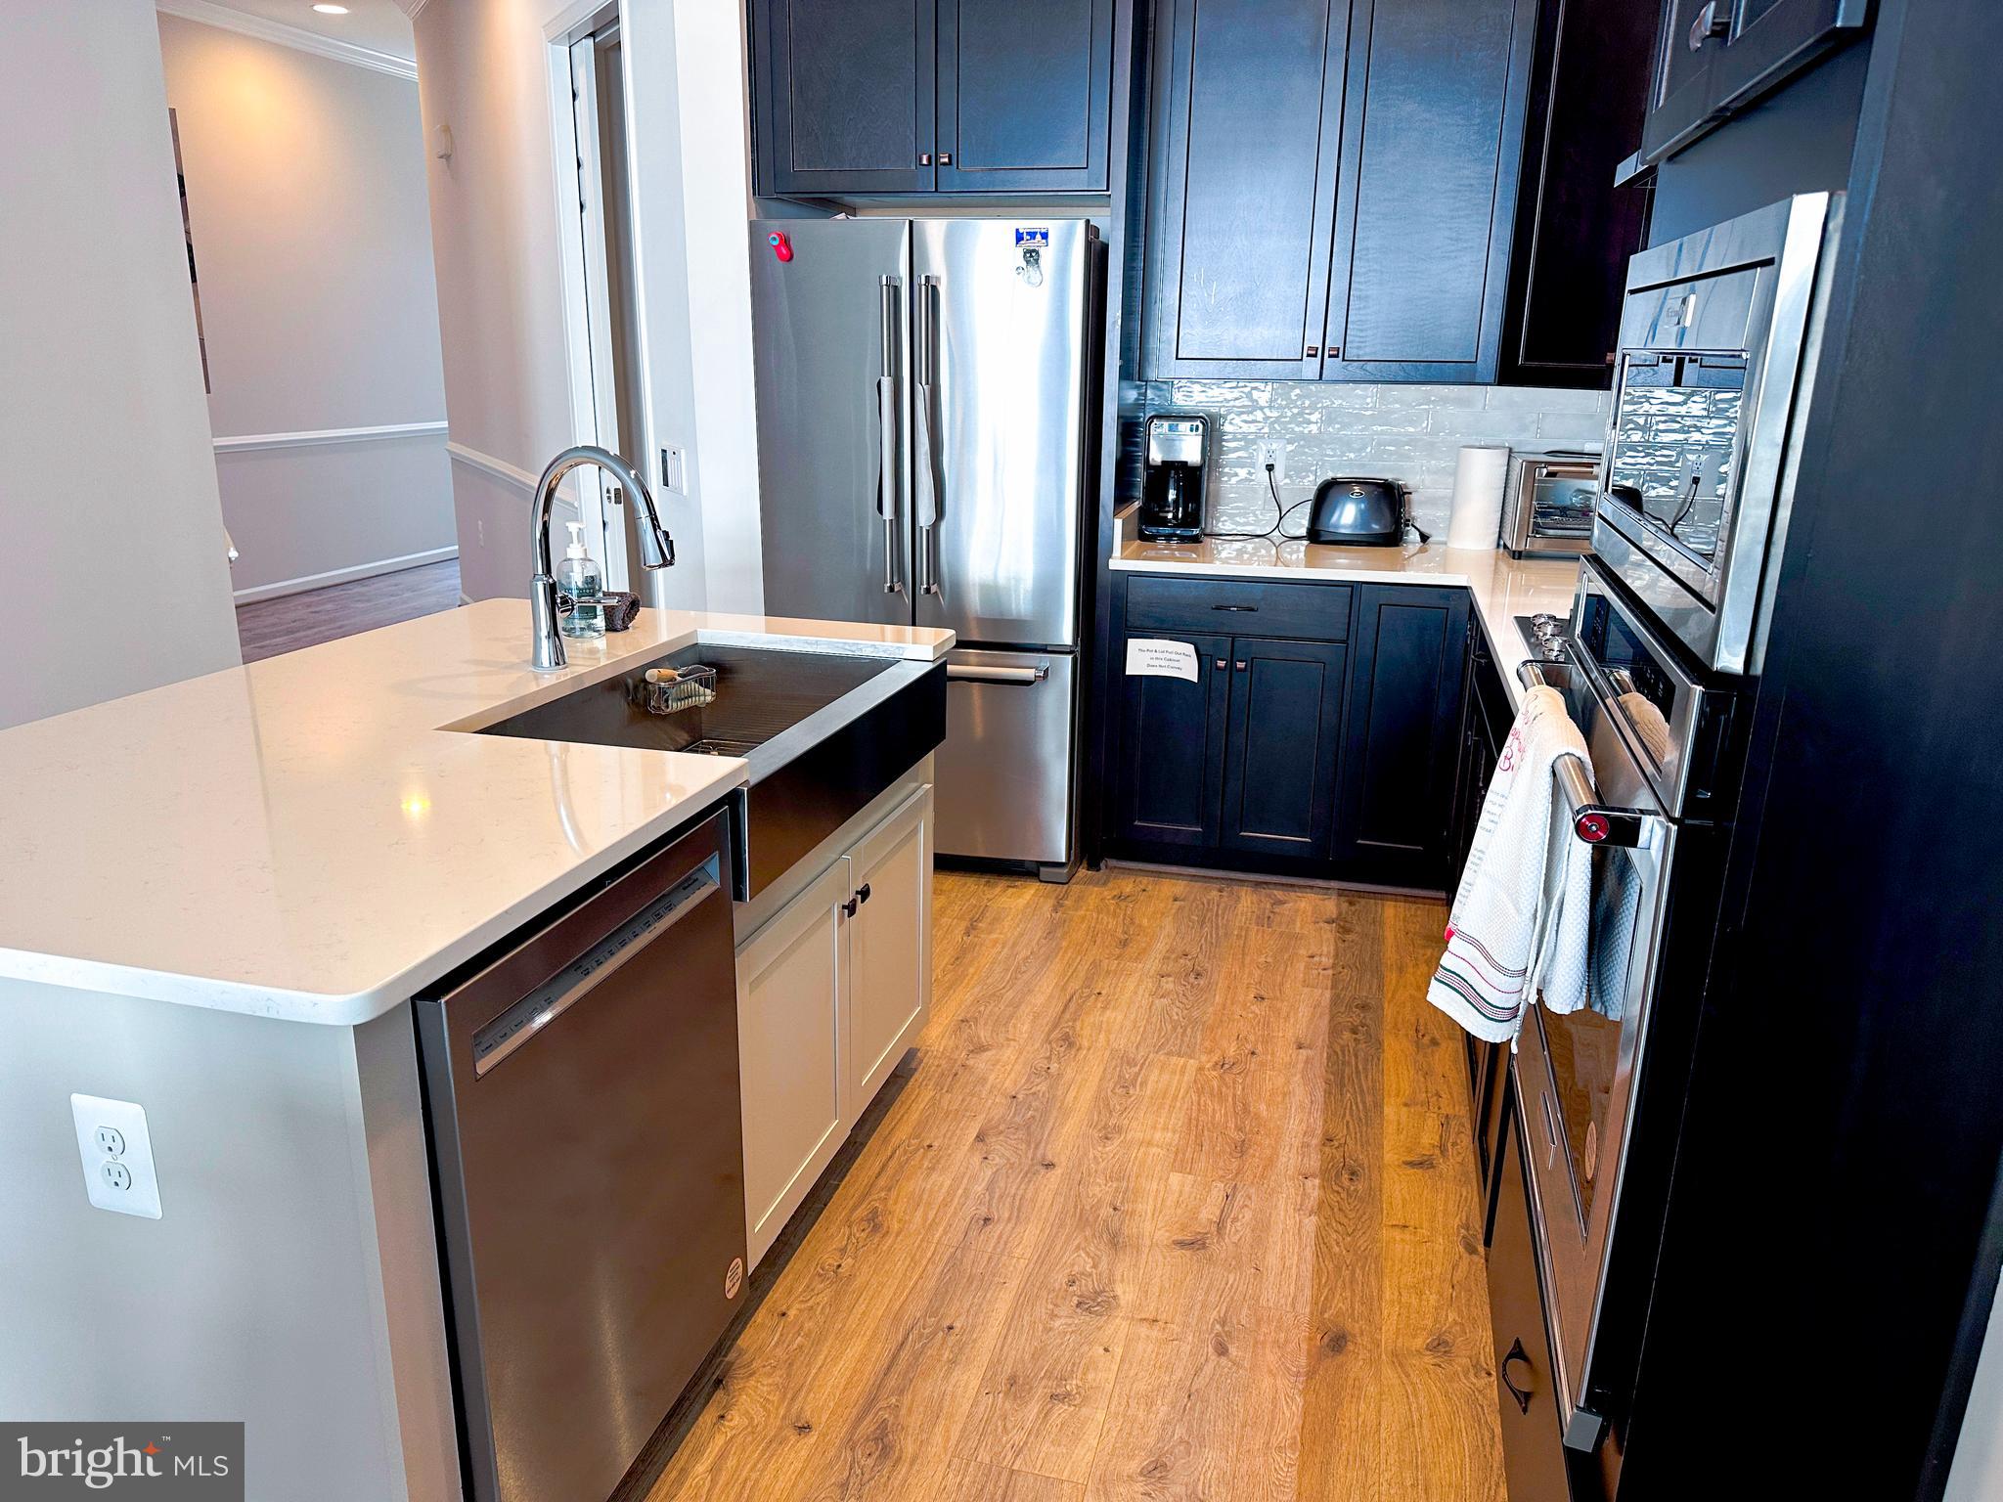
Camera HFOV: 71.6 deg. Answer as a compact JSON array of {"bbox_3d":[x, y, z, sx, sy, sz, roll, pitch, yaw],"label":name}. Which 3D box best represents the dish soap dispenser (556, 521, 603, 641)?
[{"bbox_3d":[-0.815,-0.332,2.679,0.085,0.212,0.075,-9,19,-29],"label":"dish soap dispenser"}]

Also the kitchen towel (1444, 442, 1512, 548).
[{"bbox_3d":[1.401,-0.741,4.077,0.140,0.283,0.140,4,16,12],"label":"kitchen towel"}]

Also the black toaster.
[{"bbox_3d":[1.064,-0.715,4.128,0.275,0.197,0.170,4,16,12],"label":"black toaster"}]

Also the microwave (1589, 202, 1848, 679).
[{"bbox_3d":[0.913,-0.302,1.310,0.540,0.350,0.755,5,17,14],"label":"microwave"}]

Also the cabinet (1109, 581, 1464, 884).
[{"bbox_3d":[0.822,-0.113,4.098,0.955,0.876,0.620,4,16,12],"label":"cabinet"}]

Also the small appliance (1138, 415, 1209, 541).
[{"bbox_3d":[0.527,-0.819,4.157,0.190,0.363,0.245,4,16,12],"label":"small appliance"}]

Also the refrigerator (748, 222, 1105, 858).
[{"bbox_3d":[-0.152,-0.592,4.092,0.905,1.775,0.770,4,16,12],"label":"refrigerator"}]

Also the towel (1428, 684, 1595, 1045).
[{"bbox_3d":[0.550,0.145,1.481,0.125,0.410,0.340,5,17,14],"label":"towel"}]

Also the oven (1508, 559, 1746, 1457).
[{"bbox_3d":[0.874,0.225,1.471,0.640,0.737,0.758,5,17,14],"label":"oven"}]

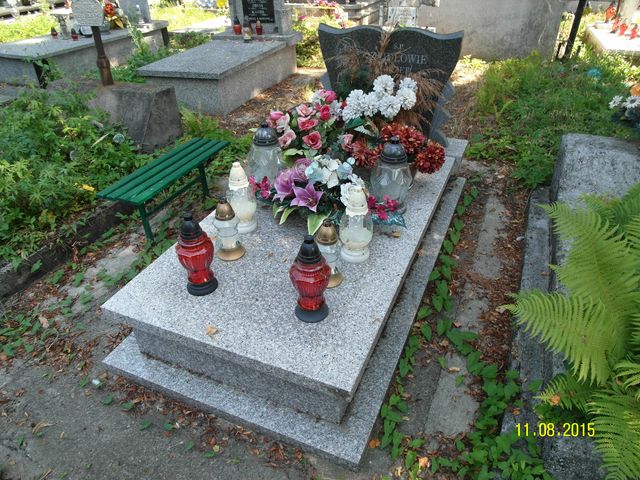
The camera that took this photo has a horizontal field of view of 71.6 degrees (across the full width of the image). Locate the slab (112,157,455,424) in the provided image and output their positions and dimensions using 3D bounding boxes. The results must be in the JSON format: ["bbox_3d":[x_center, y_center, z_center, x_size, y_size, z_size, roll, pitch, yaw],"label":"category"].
[{"bbox_3d":[-0.001,-0.011,2.108,0.942,0.260,1.688,12,37,21],"label":"slab"}]

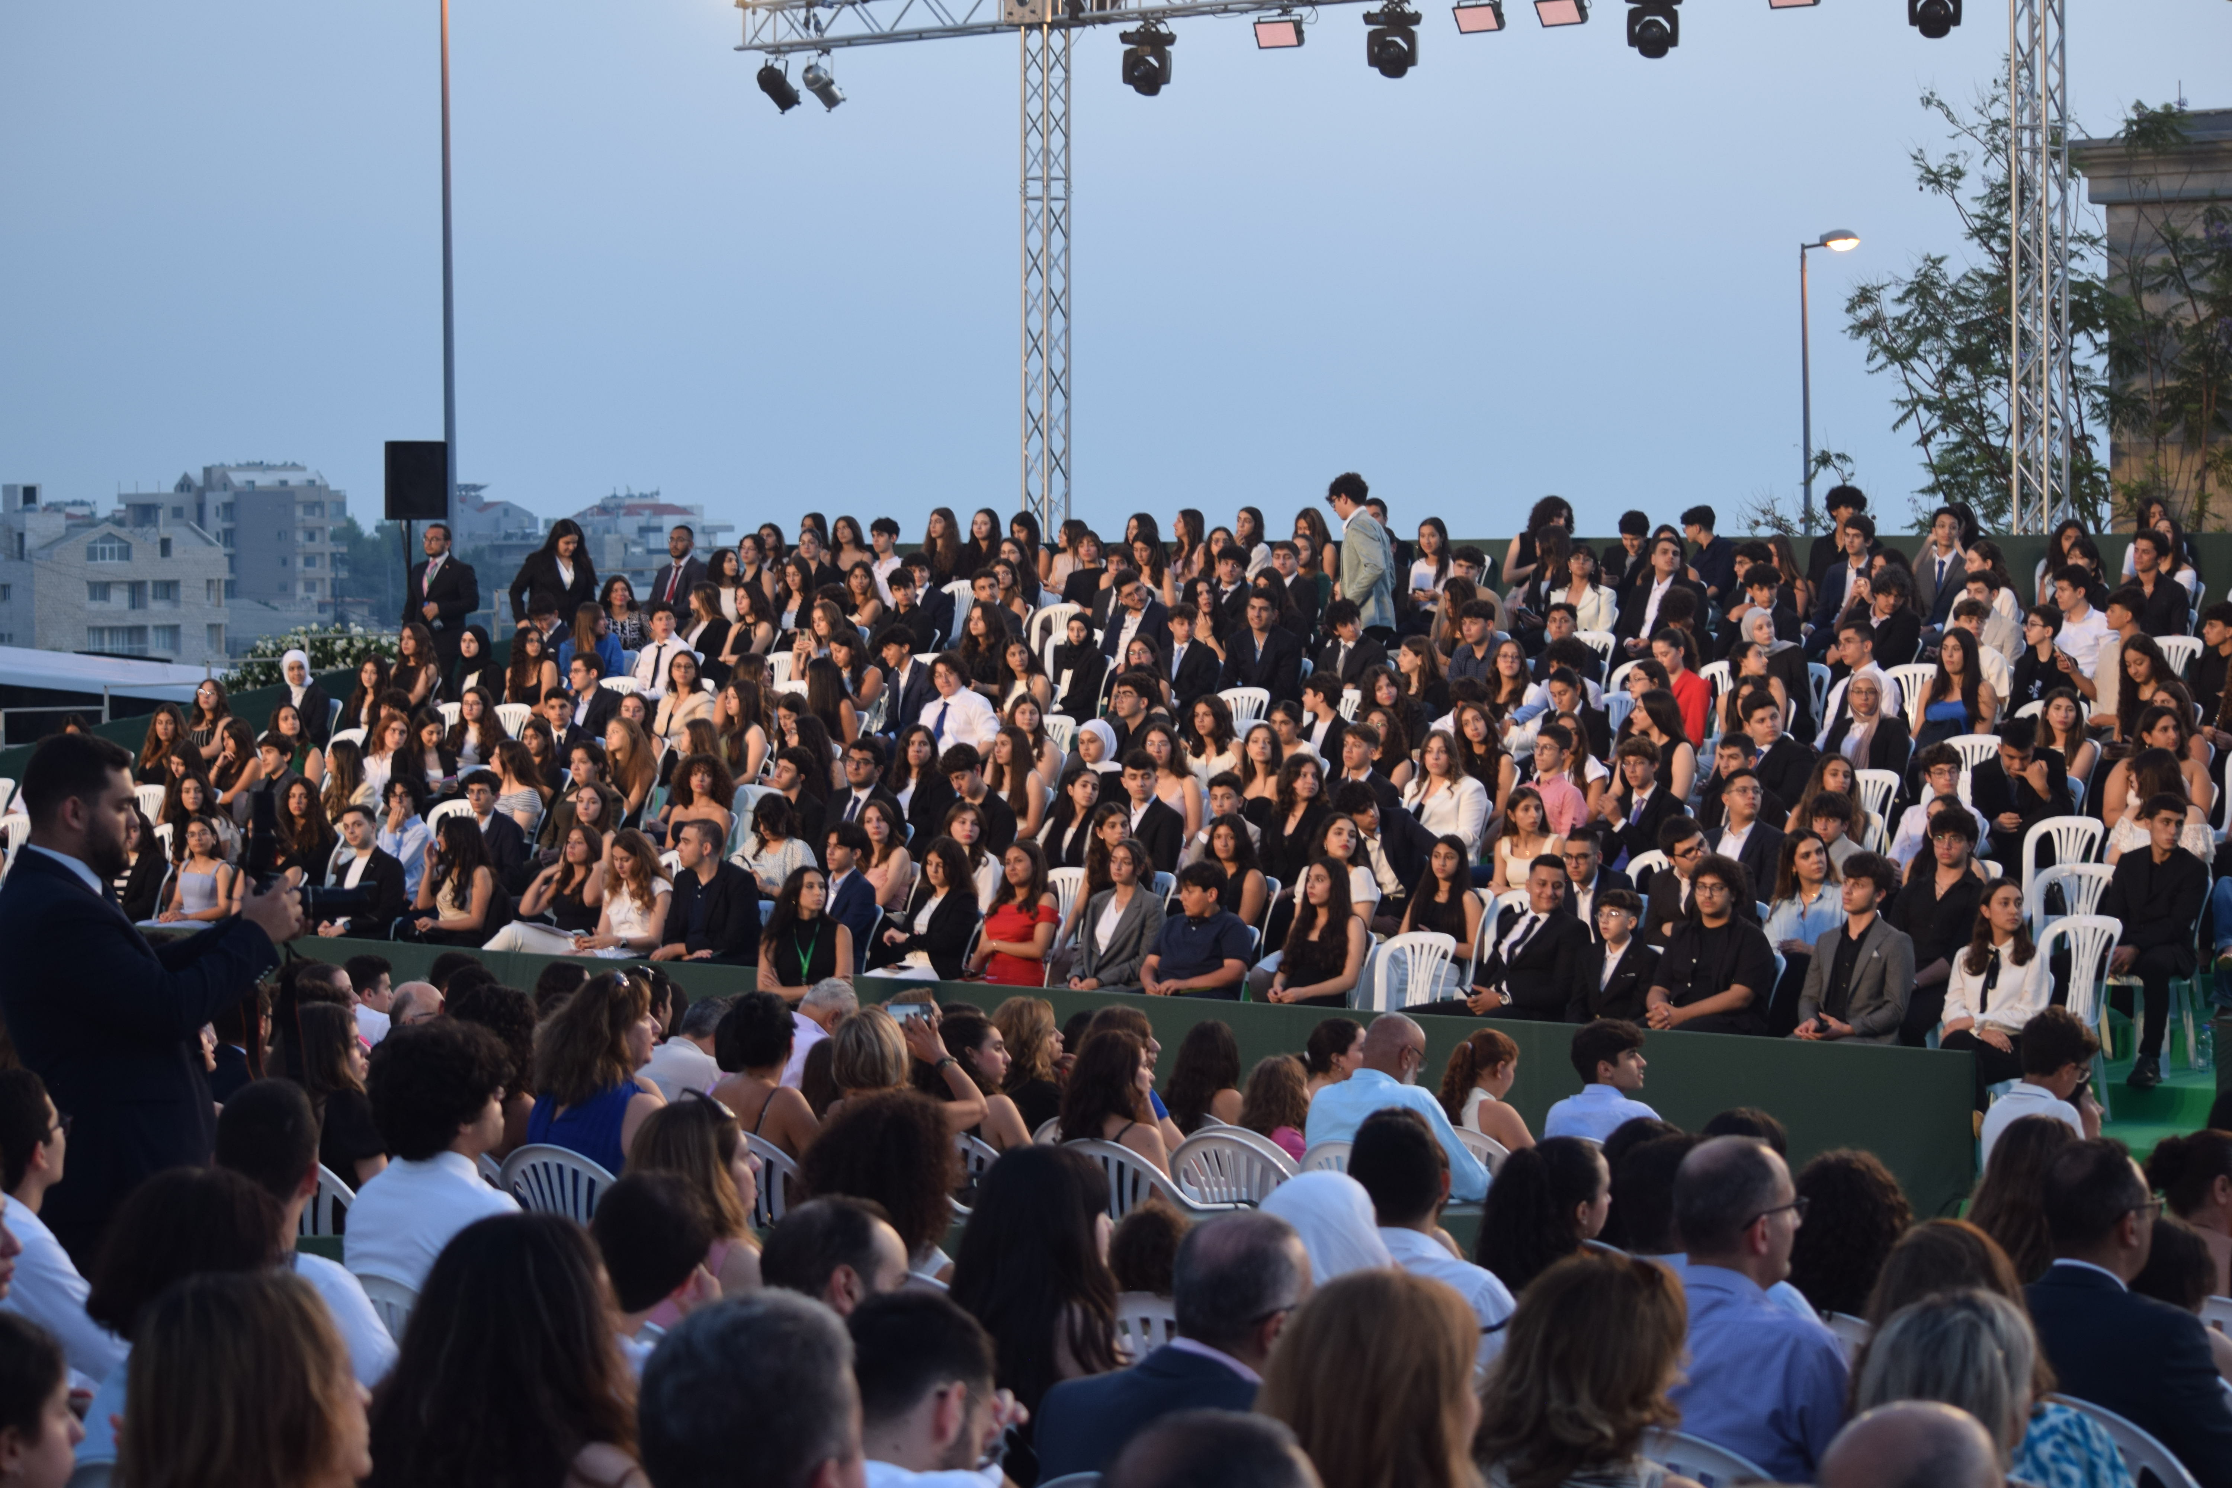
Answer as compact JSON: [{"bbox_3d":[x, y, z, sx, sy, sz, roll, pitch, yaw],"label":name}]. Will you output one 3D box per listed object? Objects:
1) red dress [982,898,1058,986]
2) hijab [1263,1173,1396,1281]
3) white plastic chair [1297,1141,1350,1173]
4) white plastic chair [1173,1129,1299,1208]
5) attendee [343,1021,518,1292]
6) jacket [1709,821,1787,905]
[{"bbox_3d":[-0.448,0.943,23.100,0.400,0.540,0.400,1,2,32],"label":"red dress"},{"bbox_3d":[0.368,0.928,8.900,0.280,0.370,0.300,1,3,41],"label":"hijab"},{"bbox_3d":[0.903,1.667,16.300,0.560,0.810,0.560,1,3,38],"label":"white plastic chair"},{"bbox_3d":[0.455,1.497,14.505,0.570,0.820,0.560,1,3,41],"label":"white plastic chair"},{"bbox_3d":[-1.237,1.209,10.508,0.800,1.320,0.500,-3,3,-43],"label":"attendee"},{"bbox_3d":[2.835,0.610,22.800,0.460,0.570,0.360,1,2,31],"label":"jacket"}]

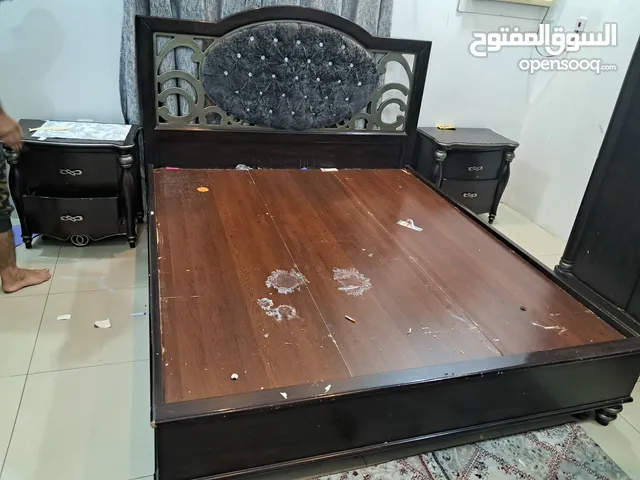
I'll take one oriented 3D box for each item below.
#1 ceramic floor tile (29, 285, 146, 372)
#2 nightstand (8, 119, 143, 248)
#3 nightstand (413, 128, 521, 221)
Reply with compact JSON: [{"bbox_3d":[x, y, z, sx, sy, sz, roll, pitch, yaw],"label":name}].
[{"bbox_3d":[-1.001,0.401,2.382,0.600,0.010,0.600,-3,28,-19],"label":"ceramic floor tile"},{"bbox_3d":[-1.433,-0.325,2.994,0.650,0.650,0.470,-1,27,-16],"label":"nightstand"},{"bbox_3d":[1.083,-0.501,3.937,0.650,0.650,0.470,-2,28,-17],"label":"nightstand"}]

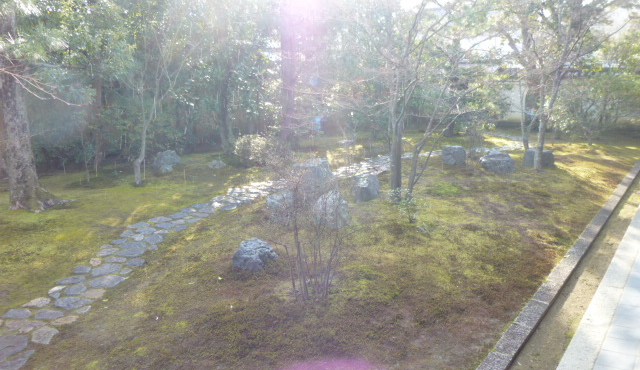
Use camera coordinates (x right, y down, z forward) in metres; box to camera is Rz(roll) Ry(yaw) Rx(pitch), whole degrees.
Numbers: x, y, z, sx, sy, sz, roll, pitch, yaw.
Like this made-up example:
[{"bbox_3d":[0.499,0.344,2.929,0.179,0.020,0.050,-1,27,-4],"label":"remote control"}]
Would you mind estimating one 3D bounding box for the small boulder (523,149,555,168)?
[{"bbox_3d":[5.471,-0.689,11.499,0.850,0.400,0.620,5,14,25],"label":"small boulder"}]

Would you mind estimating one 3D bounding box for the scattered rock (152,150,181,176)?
[{"bbox_3d":[-3.731,-0.572,11.265,0.743,0.526,0.600,-5,13,-18],"label":"scattered rock"}]

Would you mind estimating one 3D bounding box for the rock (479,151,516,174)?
[{"bbox_3d":[4.189,-0.542,10.825,0.925,0.446,0.680,4,14,21],"label":"rock"}]

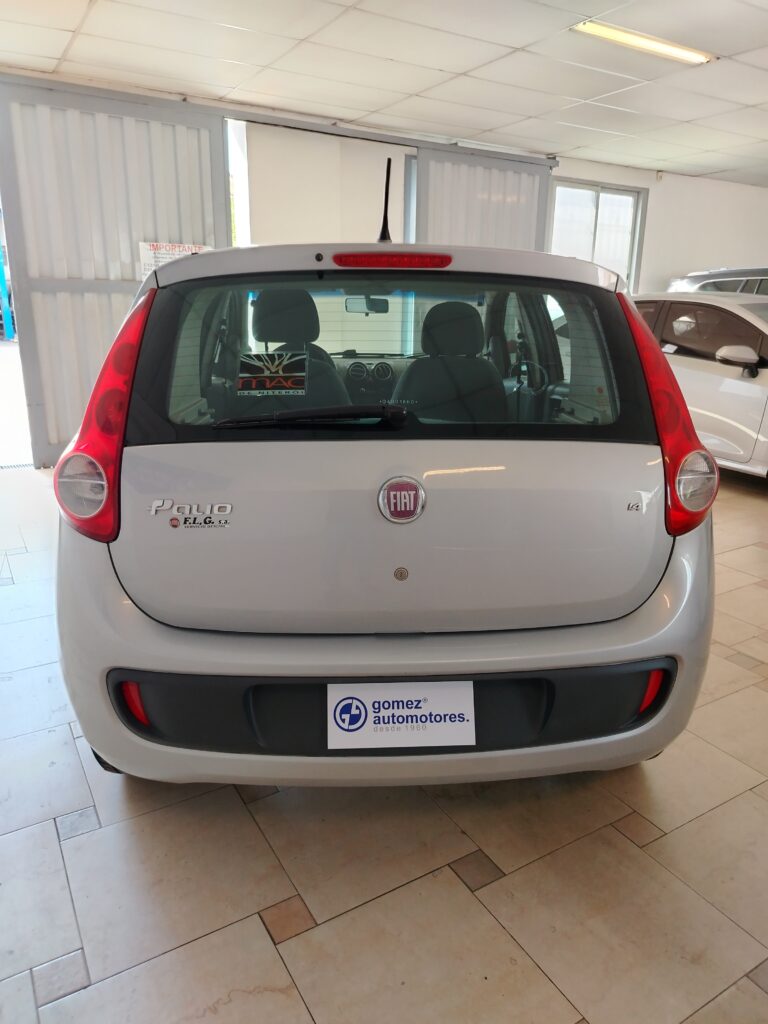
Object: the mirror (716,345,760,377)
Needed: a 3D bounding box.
[{"bbox_3d":[2.450,-1.043,4.896,0.250,0.200,0.150,-7,18,-24],"label":"mirror"}]

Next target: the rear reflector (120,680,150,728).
[{"bbox_3d":[-0.525,0.407,1.501,0.055,0.103,0.035,4,16,11],"label":"rear reflector"}]

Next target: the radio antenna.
[{"bbox_3d":[0.008,-0.784,1.803,0.034,0.240,0.034,-1,57,-4],"label":"radio antenna"}]

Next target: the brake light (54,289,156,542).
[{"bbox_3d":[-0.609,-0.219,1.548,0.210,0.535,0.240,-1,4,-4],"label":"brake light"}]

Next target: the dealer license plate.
[{"bbox_3d":[0.035,0.411,1.437,0.297,0.132,0.010,-1,-6,-4],"label":"dealer license plate"}]

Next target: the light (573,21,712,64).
[{"bbox_3d":[1.634,-2.896,4.402,1.170,0.050,0.170,-9,19,-31],"label":"light"}]

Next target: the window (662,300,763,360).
[{"bbox_3d":[2.458,-1.345,5.298,0.080,0.400,0.870,12,9,-28],"label":"window"}]

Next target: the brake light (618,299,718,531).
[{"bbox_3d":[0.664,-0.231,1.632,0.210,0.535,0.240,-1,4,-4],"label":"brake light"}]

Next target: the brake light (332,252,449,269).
[{"bbox_3d":[0.021,-0.583,1.643,0.278,0.034,0.030,-1,16,-4],"label":"brake light"}]

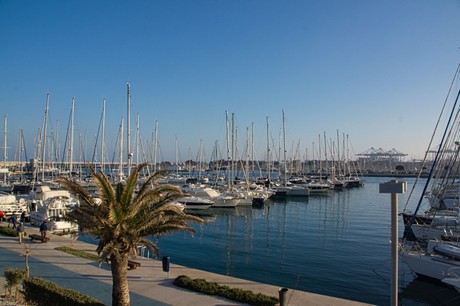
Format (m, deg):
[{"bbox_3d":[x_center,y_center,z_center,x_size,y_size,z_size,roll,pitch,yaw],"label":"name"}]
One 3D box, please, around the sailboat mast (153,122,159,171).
[{"bbox_3d":[-19.895,-0.226,93.053,0.220,16.890,0.220,1,-2,0],"label":"sailboat mast"}]

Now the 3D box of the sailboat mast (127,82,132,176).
[{"bbox_3d":[-18.980,-3.120,65.130,0.270,20.360,0.270,-1,-2,0],"label":"sailboat mast"}]

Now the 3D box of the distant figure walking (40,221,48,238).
[{"bbox_3d":[-16.145,6.762,30.000,0.520,1.720,0.380,2,-2,-41],"label":"distant figure walking"}]

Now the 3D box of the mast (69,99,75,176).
[{"bbox_3d":[-39.390,-3.663,86.157,0.260,20.540,0.260,1,-2,0],"label":"mast"}]

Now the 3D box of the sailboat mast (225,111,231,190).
[{"bbox_3d":[-0.372,-0.560,73.053,0.220,16.770,0.220,-3,-2,0],"label":"sailboat mast"}]

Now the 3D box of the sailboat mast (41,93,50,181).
[{"bbox_3d":[-47.024,-4.061,88.170,0.260,22.470,0.260,2,-2,0],"label":"sailboat mast"}]

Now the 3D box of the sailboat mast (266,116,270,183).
[{"bbox_3d":[8.536,0.029,76.036,0.220,15.790,0.220,-2,-2,0],"label":"sailboat mast"}]

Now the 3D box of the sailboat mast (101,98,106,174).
[{"bbox_3d":[-29.345,-2.654,80.122,0.250,19.910,0.250,1,-2,0],"label":"sailboat mast"}]

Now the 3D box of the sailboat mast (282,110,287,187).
[{"bbox_3d":[12.935,-1.220,81.078,0.240,18.350,0.240,-2,-2,0],"label":"sailboat mast"}]

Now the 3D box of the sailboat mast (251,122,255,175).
[{"bbox_3d":[6.349,-0.164,97.053,0.220,16.900,0.220,1,-2,0],"label":"sailboat mast"}]

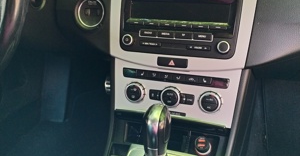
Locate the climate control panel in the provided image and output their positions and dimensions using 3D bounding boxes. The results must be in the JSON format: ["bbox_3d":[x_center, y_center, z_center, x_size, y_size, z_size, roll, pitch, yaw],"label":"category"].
[{"bbox_3d":[0.043,0.021,0.576,0.243,0.112,0.035,6,5,17],"label":"climate control panel"}]

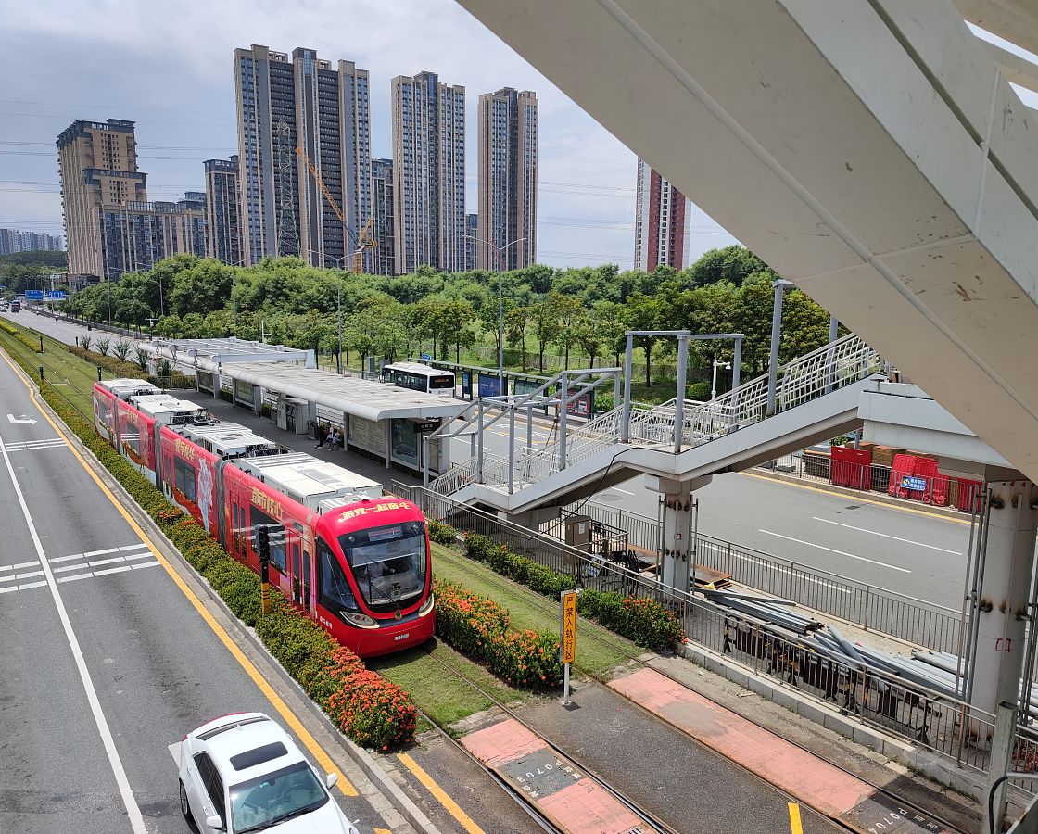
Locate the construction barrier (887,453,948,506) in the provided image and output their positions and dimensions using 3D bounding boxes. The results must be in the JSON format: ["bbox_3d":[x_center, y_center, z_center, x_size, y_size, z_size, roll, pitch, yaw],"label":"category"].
[{"bbox_3d":[17.455,2.700,33.825,0.600,1.850,2.300,-6,10,-36],"label":"construction barrier"}]

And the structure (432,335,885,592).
[{"bbox_3d":[2.553,1.199,23.570,2.600,8.000,18.200,-6,10,-36],"label":"structure"}]

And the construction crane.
[{"bbox_3d":[-54.275,-52.472,229.845,27.000,53.860,6.000,0,8,0],"label":"construction crane"}]

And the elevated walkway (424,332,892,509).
[{"bbox_3d":[2.685,0.858,23.401,2.600,8.000,18.400,-6,11,-36],"label":"elevated walkway"}]

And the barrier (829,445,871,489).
[{"bbox_3d":[15.641,2.414,36.261,0.350,1.820,1.980,-6,11,-36],"label":"barrier"}]

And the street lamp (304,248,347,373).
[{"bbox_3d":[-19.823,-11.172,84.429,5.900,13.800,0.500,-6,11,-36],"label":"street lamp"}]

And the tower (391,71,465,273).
[{"bbox_3d":[-40.939,-97.505,350.578,30.500,108.000,16.000,-5,10,-33],"label":"tower"}]

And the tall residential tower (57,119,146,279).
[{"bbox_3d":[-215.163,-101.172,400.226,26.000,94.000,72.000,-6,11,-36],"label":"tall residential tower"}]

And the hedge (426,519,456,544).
[{"bbox_3d":[-2.645,4.097,27.931,1.000,0.800,1.600,-6,10,-36],"label":"hedge"}]

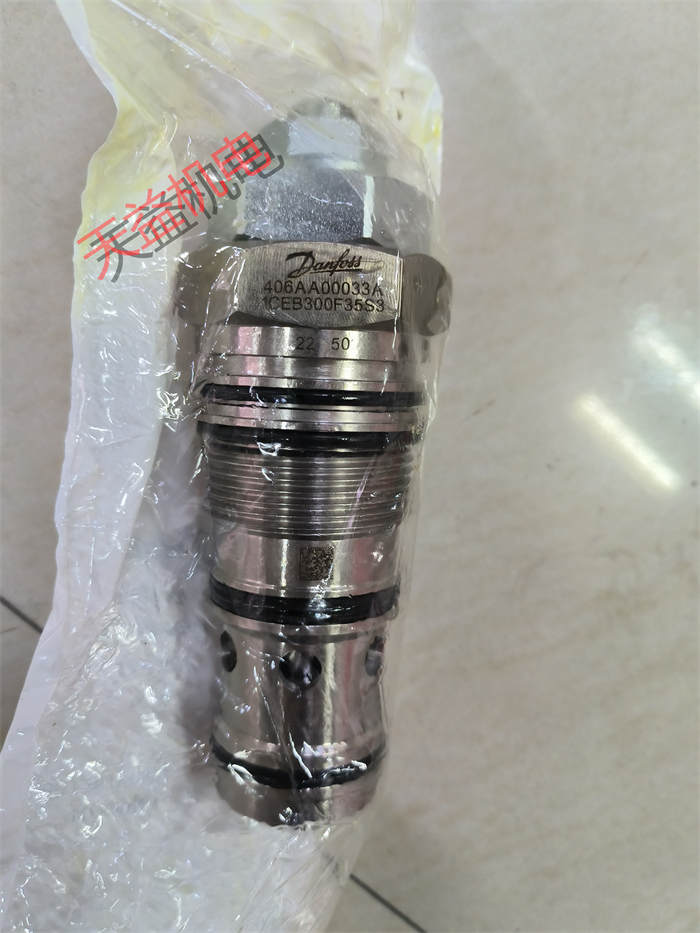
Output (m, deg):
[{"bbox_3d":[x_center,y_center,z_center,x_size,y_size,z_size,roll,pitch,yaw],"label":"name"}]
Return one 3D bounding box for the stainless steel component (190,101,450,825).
[{"bbox_3d":[-0.007,-0.002,0.139,0.052,0.046,0.128,2,95,-4],"label":"stainless steel component"}]

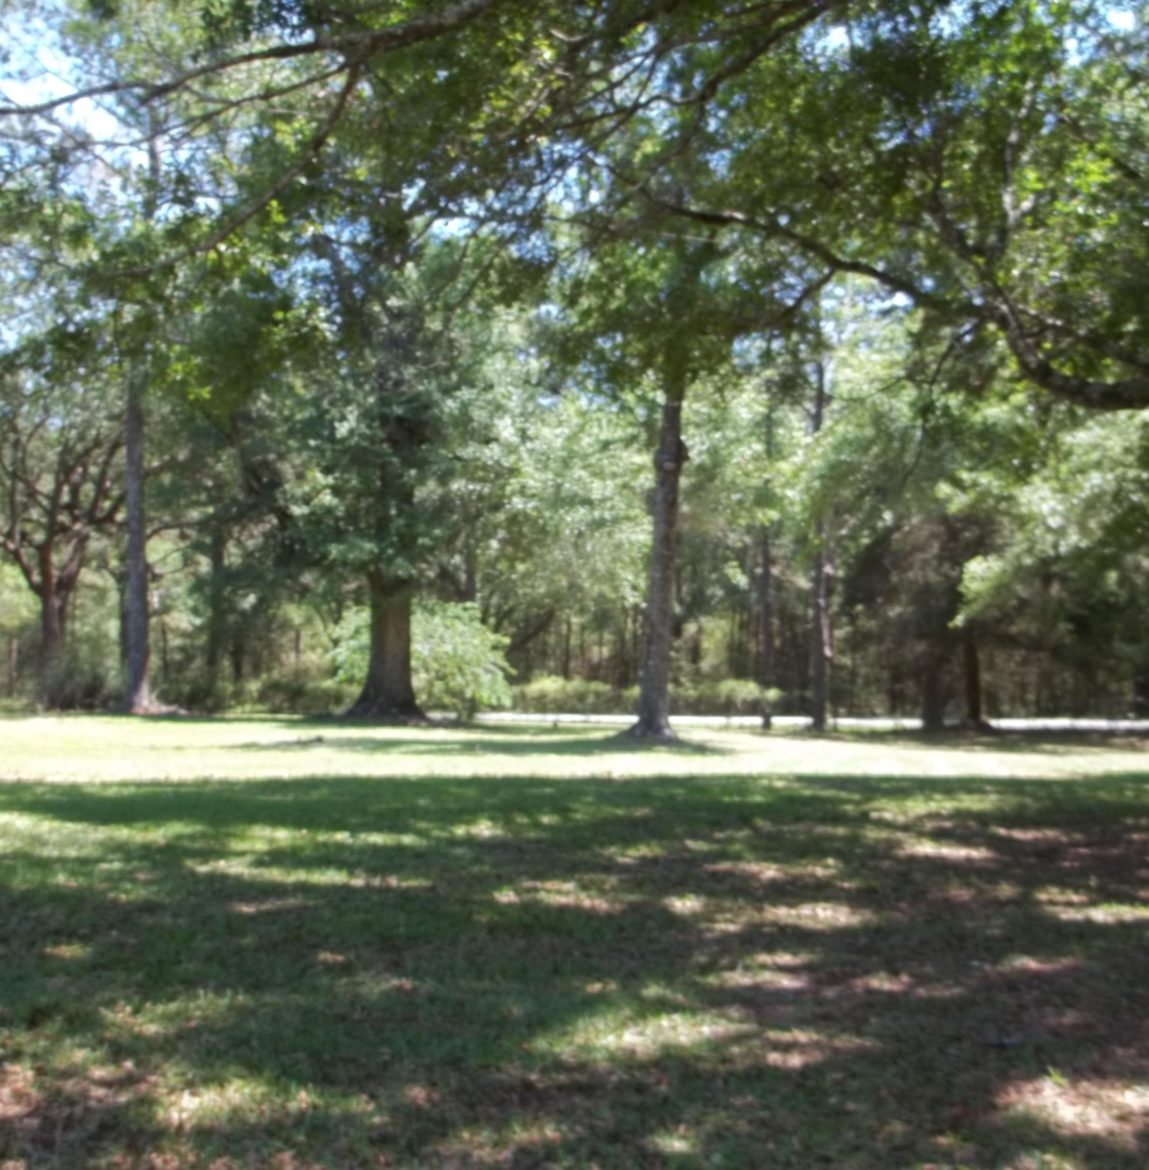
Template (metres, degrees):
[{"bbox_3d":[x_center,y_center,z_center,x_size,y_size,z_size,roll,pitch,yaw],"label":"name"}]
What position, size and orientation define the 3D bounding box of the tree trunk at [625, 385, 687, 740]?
[{"bbox_3d":[1.373,-0.369,25.000,0.920,5.960,0.800,1,-2,0],"label":"tree trunk"}]

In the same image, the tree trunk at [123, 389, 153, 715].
[{"bbox_3d":[-9.154,-0.716,31.200,0.620,6.780,0.560,1,-2,0],"label":"tree trunk"}]

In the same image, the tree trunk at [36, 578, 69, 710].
[{"bbox_3d":[-11.602,1.244,33.000,0.720,2.950,0.660,1,-2,0],"label":"tree trunk"}]

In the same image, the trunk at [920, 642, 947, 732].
[{"bbox_3d":[7.482,2.121,31.000,0.500,1.880,0.500,1,-1,0],"label":"trunk"}]

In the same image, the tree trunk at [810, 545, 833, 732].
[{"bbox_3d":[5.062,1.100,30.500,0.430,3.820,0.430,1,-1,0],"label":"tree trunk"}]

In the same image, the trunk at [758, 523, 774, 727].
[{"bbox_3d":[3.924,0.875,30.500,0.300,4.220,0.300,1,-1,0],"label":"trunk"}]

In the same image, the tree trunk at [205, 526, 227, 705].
[{"bbox_3d":[-8.554,0.727,35.500,0.470,4.280,0.430,1,-2,0],"label":"tree trunk"}]

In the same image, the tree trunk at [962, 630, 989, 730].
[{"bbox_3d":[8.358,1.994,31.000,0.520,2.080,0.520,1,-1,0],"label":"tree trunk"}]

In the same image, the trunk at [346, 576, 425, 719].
[{"bbox_3d":[-3.887,1.292,30.600,1.600,2.960,1.500,1,-2,0],"label":"trunk"}]

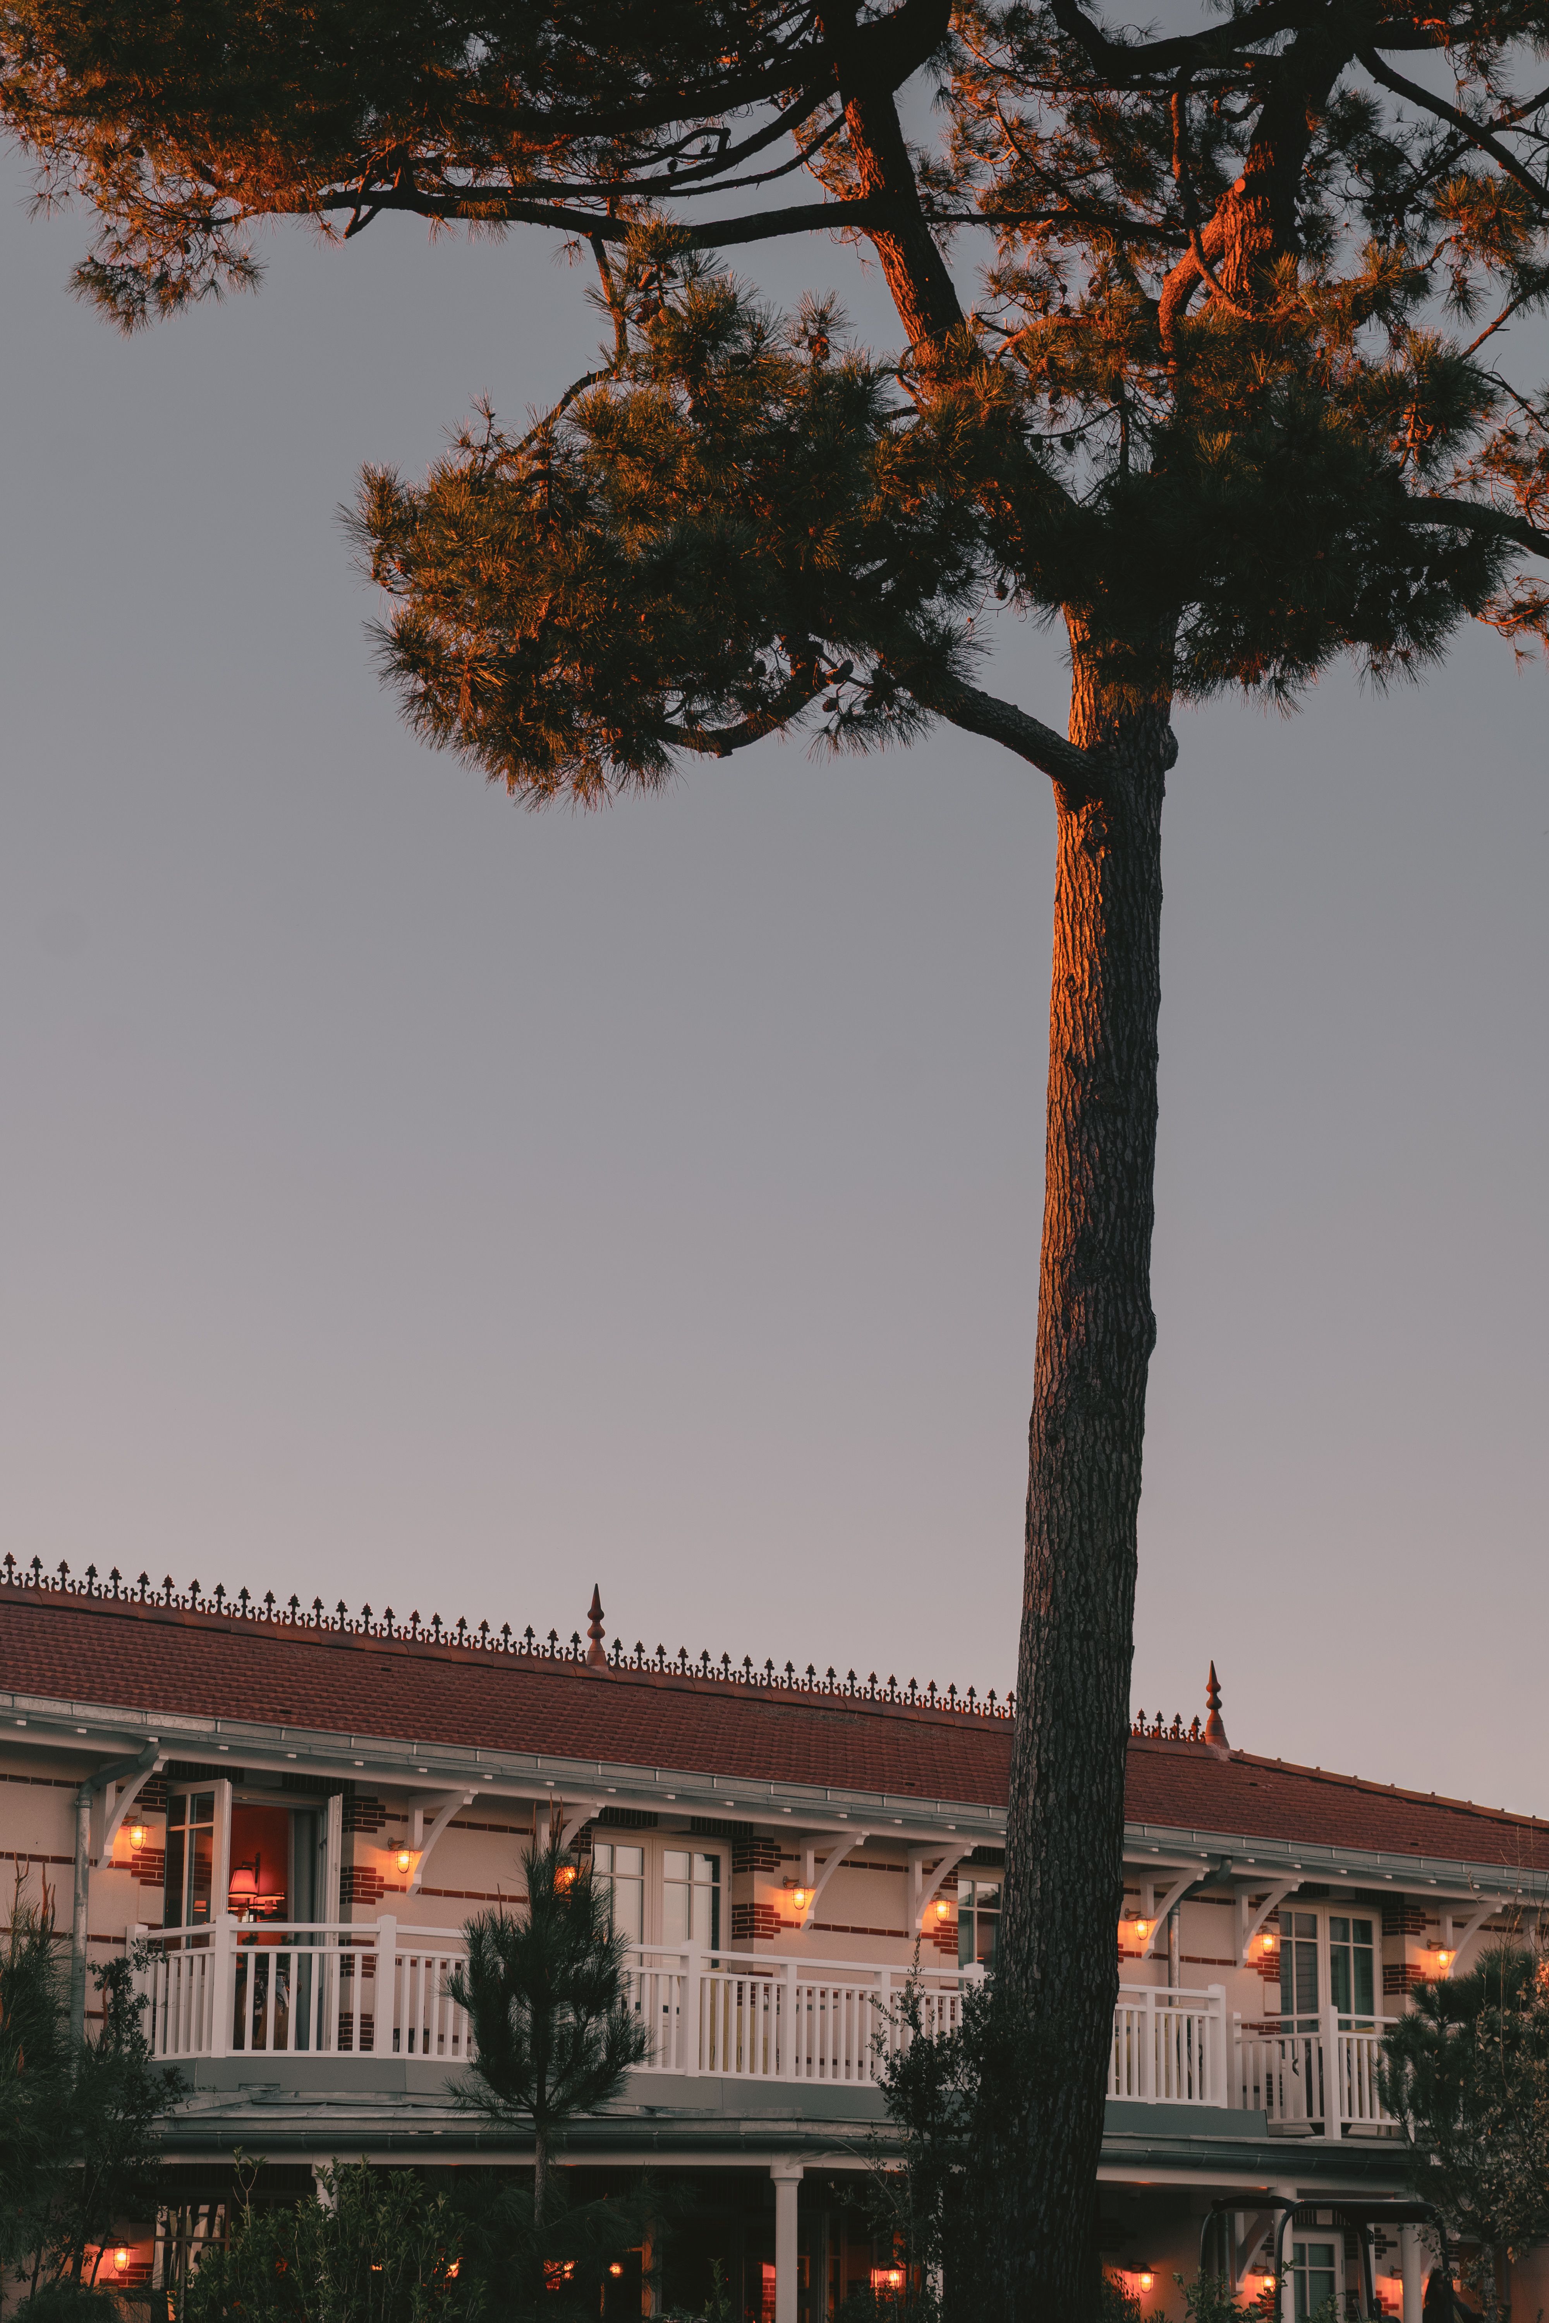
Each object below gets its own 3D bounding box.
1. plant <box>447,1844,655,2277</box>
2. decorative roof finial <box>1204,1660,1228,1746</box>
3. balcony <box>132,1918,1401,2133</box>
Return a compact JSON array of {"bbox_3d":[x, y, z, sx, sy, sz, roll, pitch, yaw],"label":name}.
[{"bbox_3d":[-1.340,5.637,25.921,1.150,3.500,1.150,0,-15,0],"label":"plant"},{"bbox_3d":[4.916,6.067,50.327,0.273,1.011,0.273,0,-15,0],"label":"decorative roof finial"},{"bbox_3d":[0.851,7.632,39.403,14.234,1.119,2.490,13,-19,-40],"label":"balcony"}]

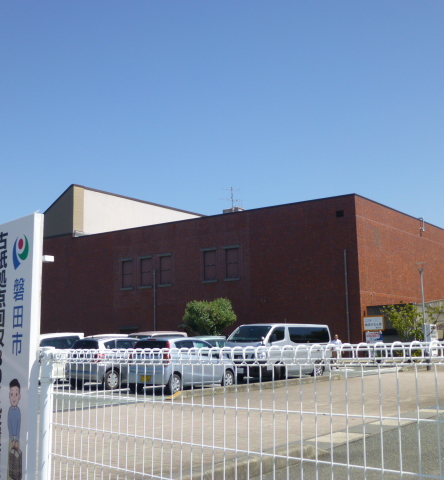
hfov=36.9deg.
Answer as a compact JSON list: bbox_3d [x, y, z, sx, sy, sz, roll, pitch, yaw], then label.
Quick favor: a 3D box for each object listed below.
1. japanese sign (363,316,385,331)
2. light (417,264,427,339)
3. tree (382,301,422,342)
[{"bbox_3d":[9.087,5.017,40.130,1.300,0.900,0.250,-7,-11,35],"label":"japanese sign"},{"bbox_3d":[10.144,3.763,33.668,0.480,5.100,0.480,-4,-9,16],"label":"light"},{"bbox_3d":[10.328,5.282,38.040,2.500,3.400,2.400,-3,-9,15],"label":"tree"}]

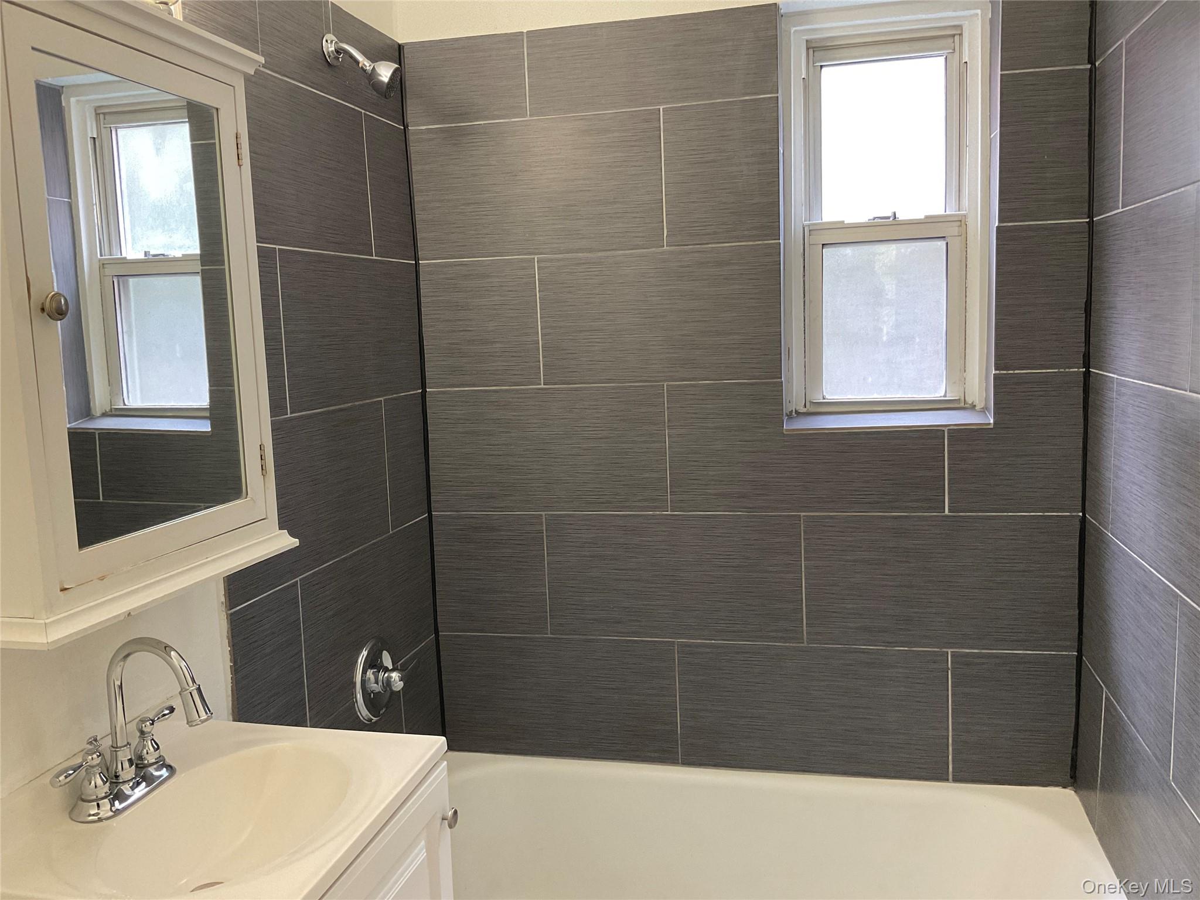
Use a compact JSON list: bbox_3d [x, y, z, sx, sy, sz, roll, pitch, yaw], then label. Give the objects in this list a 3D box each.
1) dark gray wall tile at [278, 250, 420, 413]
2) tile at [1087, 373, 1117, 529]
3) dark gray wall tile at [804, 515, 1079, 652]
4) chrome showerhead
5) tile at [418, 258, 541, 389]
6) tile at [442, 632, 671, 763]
[{"bbox_3d":[-0.516,-0.258,2.144,0.010,0.305,0.609,-1,7,14],"label":"dark gray wall tile"},{"bbox_3d":[1.013,0.000,2.030,0.010,0.305,0.200,-1,7,14],"label":"tile"},{"bbox_3d":[0.752,0.293,2.236,0.579,0.306,0.012,-1,7,13],"label":"dark gray wall tile"},{"bbox_3d":[-0.468,-0.771,2.021,0.150,0.142,0.070,-1,7,13],"label":"chrome showerhead"},{"bbox_3d":[-0.286,-0.303,2.402,0.296,0.304,0.012,-1,7,13],"label":"tile"},{"bbox_3d":[-0.103,0.609,2.476,0.597,0.304,0.012,-1,7,13],"label":"tile"}]

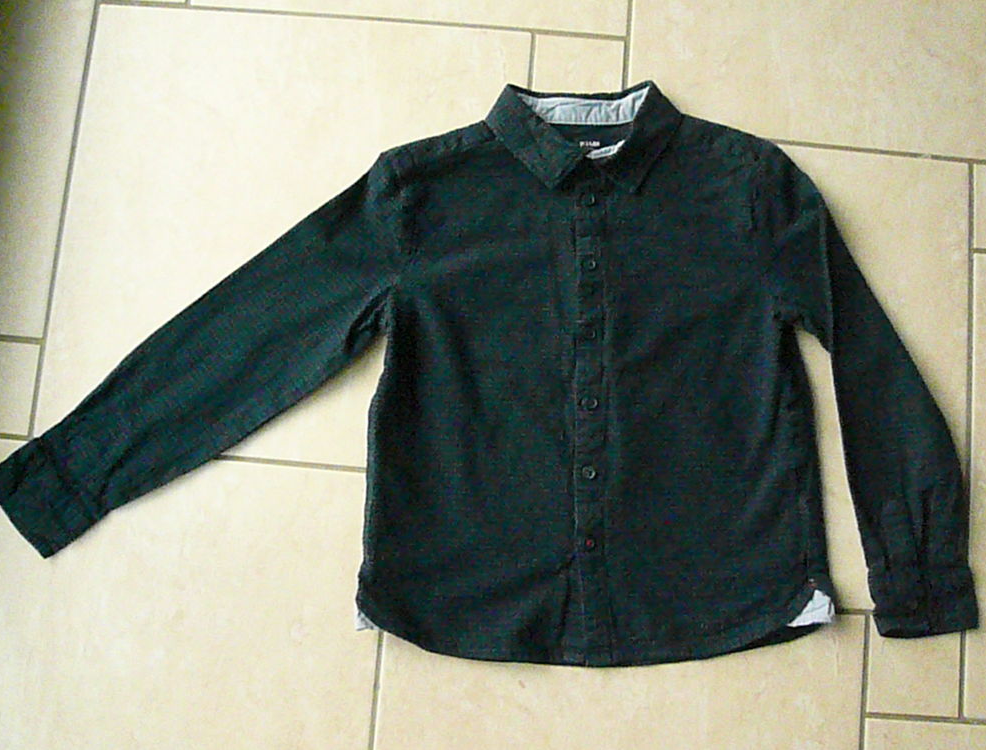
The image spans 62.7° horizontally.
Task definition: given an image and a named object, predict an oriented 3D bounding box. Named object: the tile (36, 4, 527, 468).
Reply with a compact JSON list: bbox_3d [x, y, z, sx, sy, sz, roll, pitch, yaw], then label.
[{"bbox_3d":[-0.162,-0.115,0.648,0.361,0.010,0.361,5,83,1],"label":"tile"}]

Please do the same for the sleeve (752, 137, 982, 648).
[{"bbox_3d":[0.277,0.002,0.614,0.100,0.028,0.397,-16,84,-2],"label":"sleeve"}]

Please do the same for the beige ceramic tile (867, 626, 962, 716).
[{"bbox_3d":[0.315,0.218,0.609,0.072,0.010,0.072,5,83,1],"label":"beige ceramic tile"}]

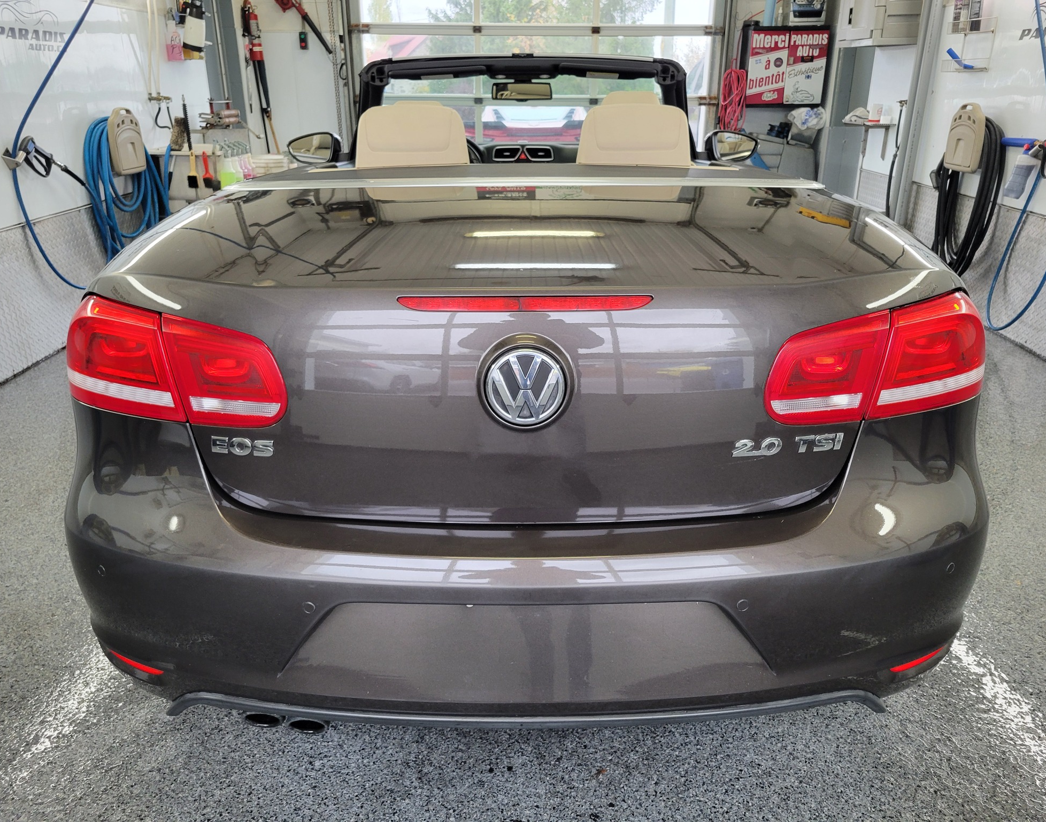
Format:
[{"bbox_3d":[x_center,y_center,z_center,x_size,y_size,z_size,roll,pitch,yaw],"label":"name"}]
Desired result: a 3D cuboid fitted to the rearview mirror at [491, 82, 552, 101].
[{"bbox_3d":[-0.005,-1.239,3.188,0.238,0.070,0.045,2,22,6],"label":"rearview mirror"}]

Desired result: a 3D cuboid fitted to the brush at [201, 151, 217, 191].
[{"bbox_3d":[-2.071,-1.576,5.418,0.075,0.245,0.030,-6,23,-14],"label":"brush"}]

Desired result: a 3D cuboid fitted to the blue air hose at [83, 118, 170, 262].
[{"bbox_3d":[-2.299,-1.260,4.855,0.210,0.860,0.570,0,22,0],"label":"blue air hose"}]

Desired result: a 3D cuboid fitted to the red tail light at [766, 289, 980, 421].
[{"bbox_3d":[0.631,-0.106,1.441,0.530,0.190,0.230,-5,22,-11],"label":"red tail light"}]

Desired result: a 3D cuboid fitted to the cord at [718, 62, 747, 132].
[{"bbox_3d":[1.594,-2.392,6.264,0.210,0.500,0.120,0,22,0],"label":"cord"}]

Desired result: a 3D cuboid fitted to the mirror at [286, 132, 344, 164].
[{"bbox_3d":[-0.893,-1.138,3.539,0.235,0.145,0.140,0,22,1],"label":"mirror"}]

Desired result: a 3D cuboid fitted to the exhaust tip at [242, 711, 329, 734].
[{"bbox_3d":[-0.413,0.528,1.494,0.150,0.065,0.130,0,22,1],"label":"exhaust tip"}]

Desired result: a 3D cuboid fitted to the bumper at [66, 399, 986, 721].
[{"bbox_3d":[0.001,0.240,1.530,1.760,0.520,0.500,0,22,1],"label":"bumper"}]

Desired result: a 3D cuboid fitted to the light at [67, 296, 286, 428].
[{"bbox_3d":[-0.633,-0.107,1.459,0.530,0.190,0.230,5,22,12],"label":"light"}]

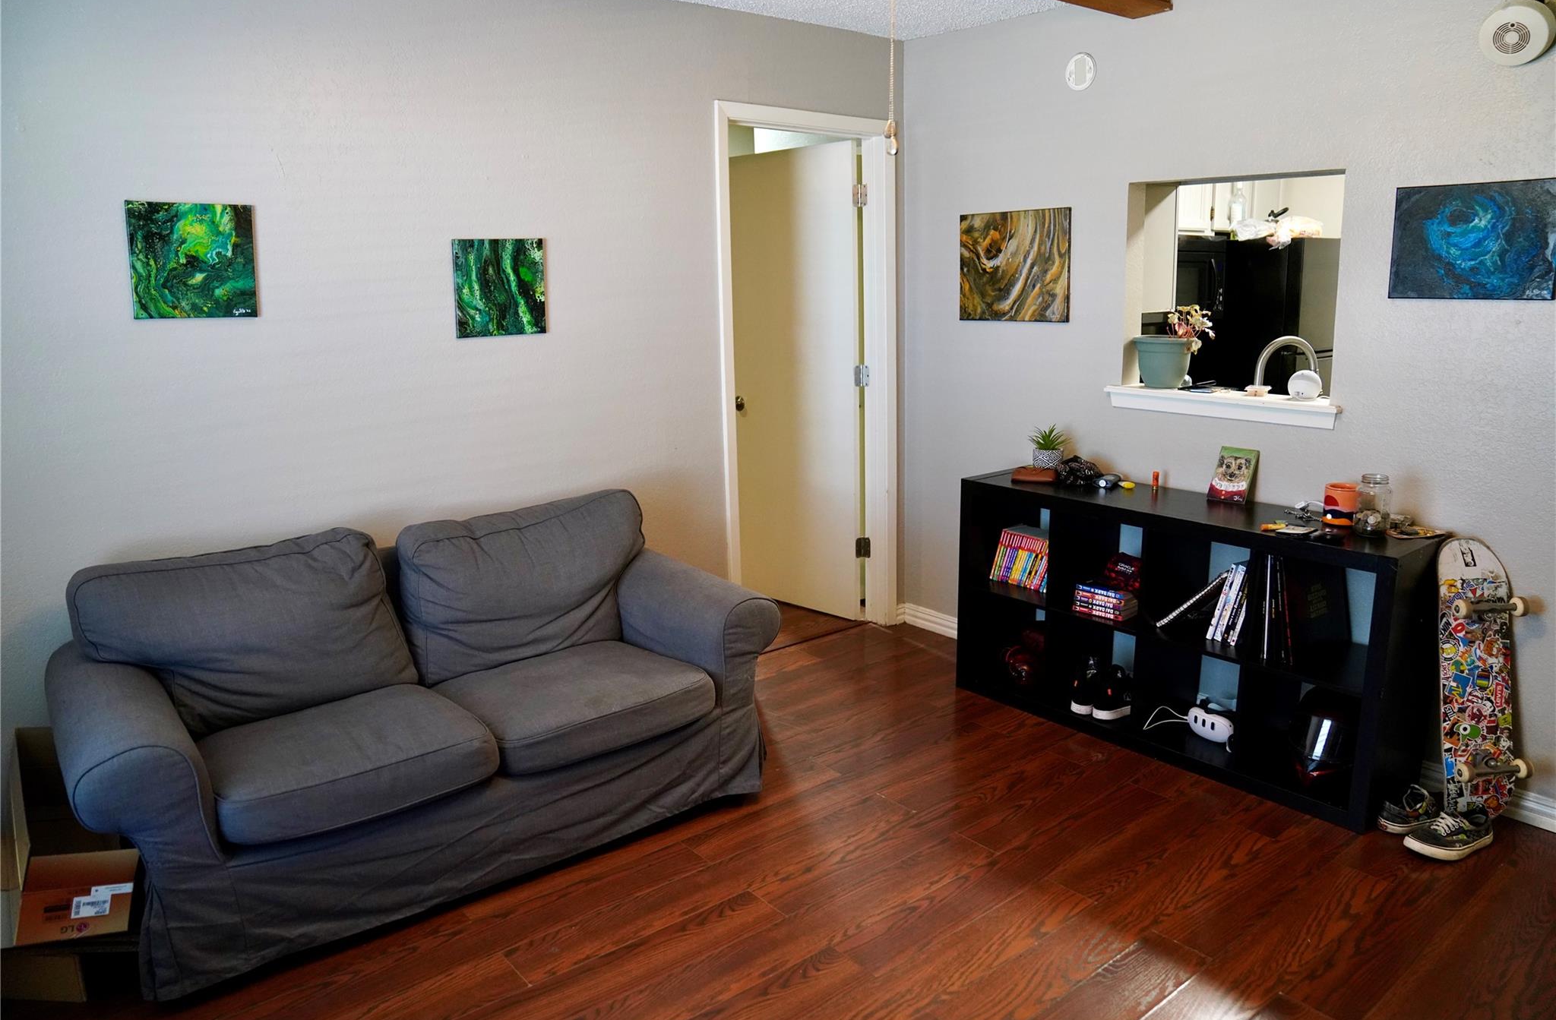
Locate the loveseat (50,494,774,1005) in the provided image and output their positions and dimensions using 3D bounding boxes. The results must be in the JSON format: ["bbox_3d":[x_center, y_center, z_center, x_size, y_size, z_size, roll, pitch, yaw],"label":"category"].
[{"bbox_3d":[-0.957,0.492,2.876,1.780,0.865,0.870,-11,16,-37],"label":"loveseat"}]

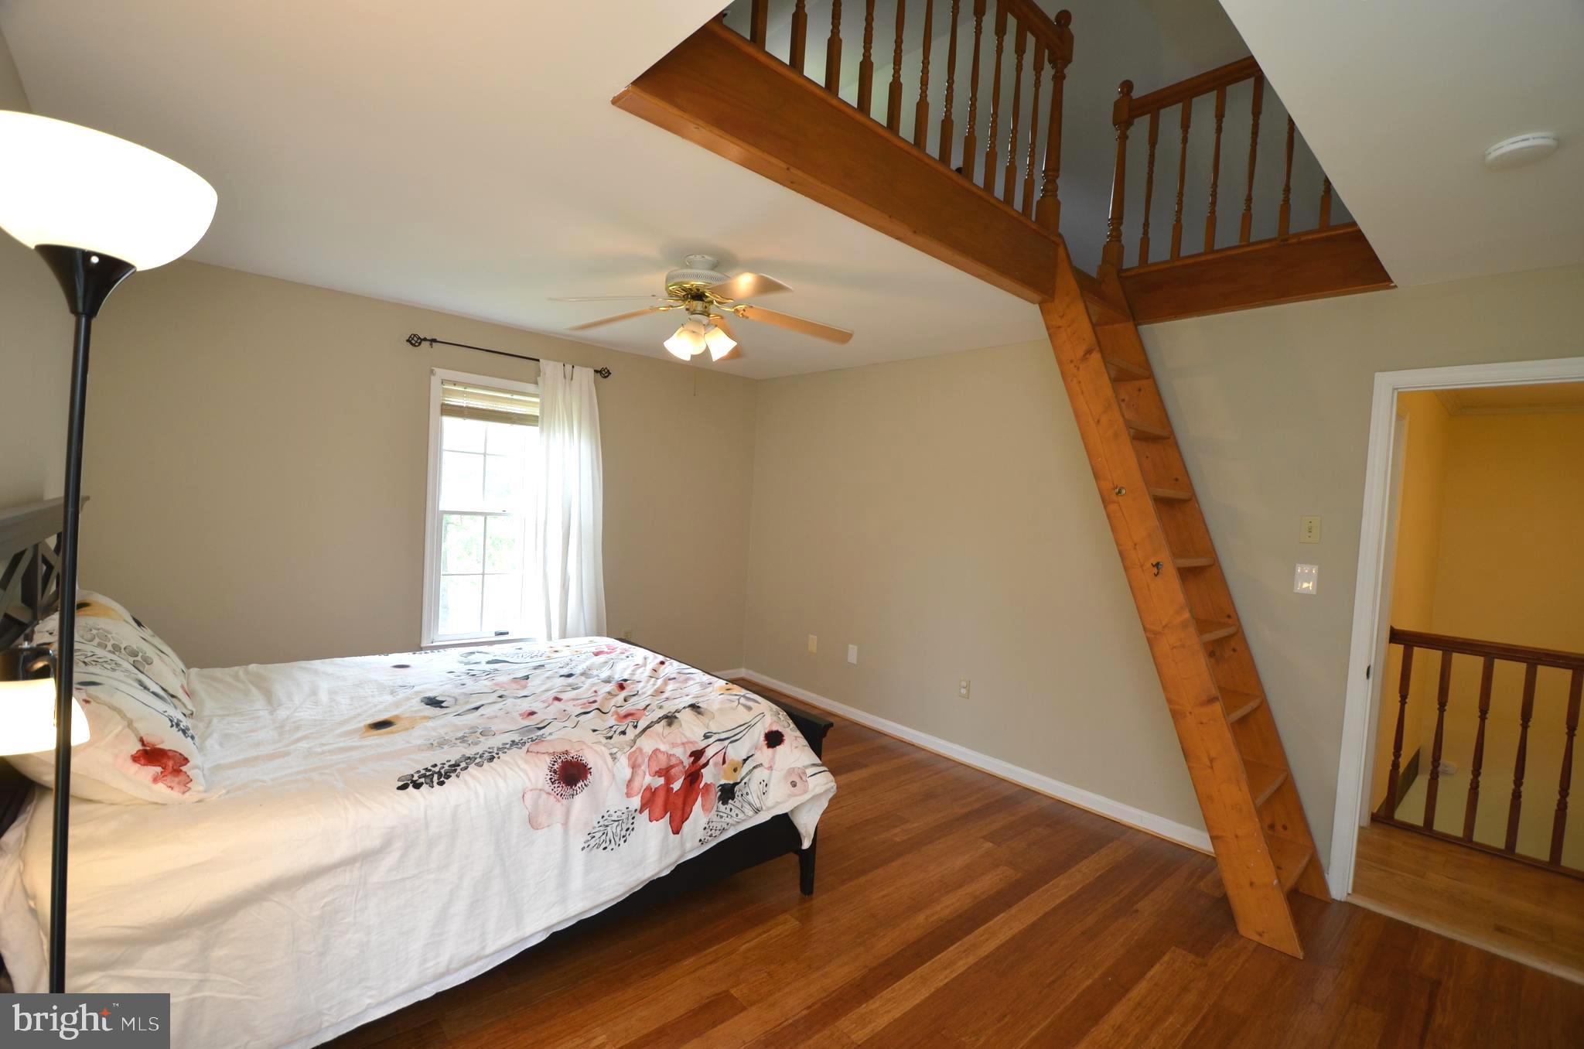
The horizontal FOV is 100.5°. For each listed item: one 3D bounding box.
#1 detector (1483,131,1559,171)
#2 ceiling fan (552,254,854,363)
[{"bbox_3d":[1.734,-0.884,1.567,0.122,0.034,0.122,1,3,-41],"label":"detector"},{"bbox_3d":[-0.388,-0.882,2.687,1.260,0.390,1.260,1,3,-41],"label":"ceiling fan"}]

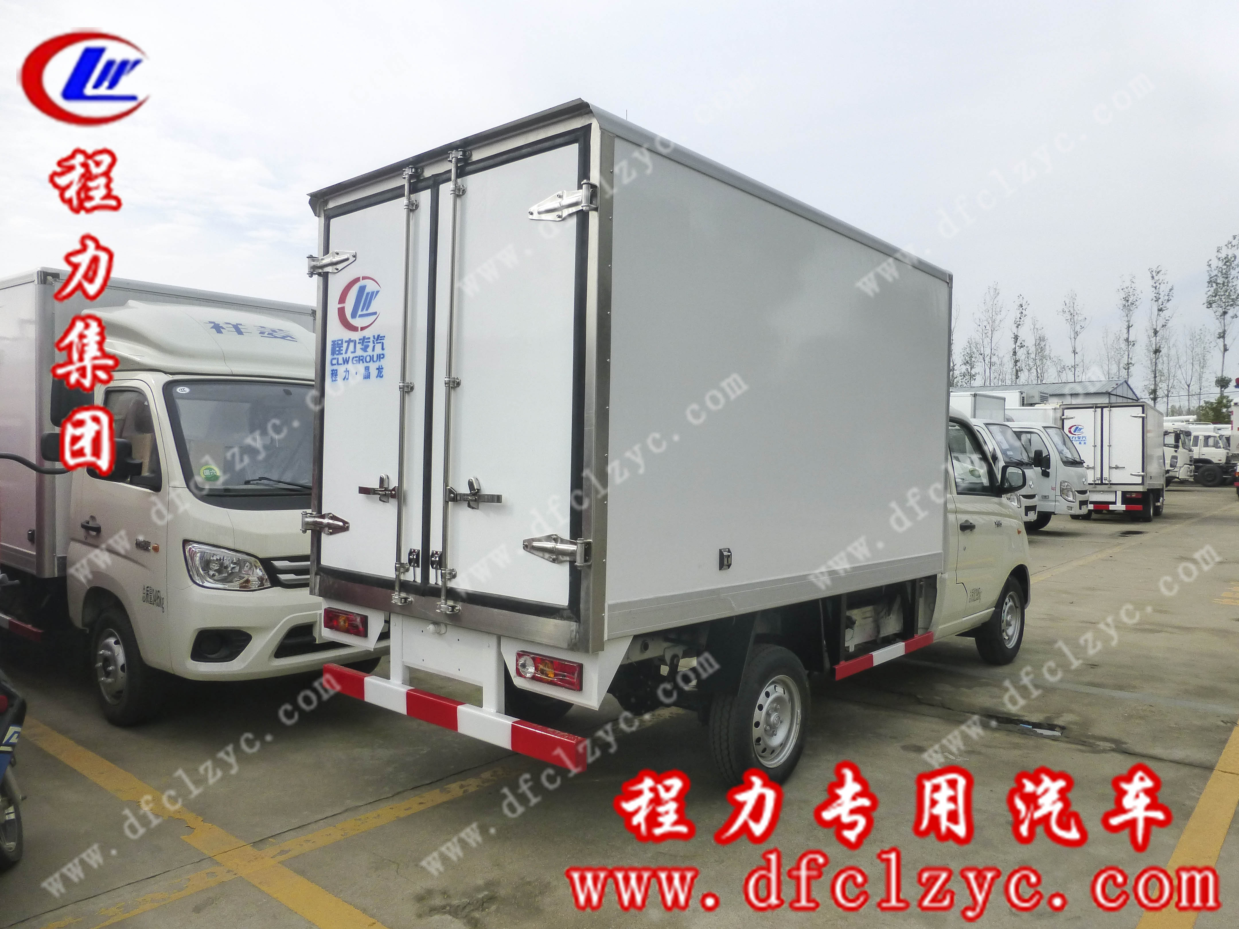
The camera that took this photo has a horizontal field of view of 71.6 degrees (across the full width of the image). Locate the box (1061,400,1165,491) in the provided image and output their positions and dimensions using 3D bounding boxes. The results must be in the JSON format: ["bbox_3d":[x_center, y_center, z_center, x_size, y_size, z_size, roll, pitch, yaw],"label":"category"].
[{"bbox_3d":[11.590,-0.370,20.130,1.700,1.880,3.100,1,1,38],"label":"box"}]

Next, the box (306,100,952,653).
[{"bbox_3d":[0.247,-0.263,4.338,1.730,1.740,2.970,1,0,41],"label":"box"}]

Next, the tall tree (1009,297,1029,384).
[{"bbox_3d":[34.900,-7.176,75.000,1.800,15.100,1.800,1,1,25],"label":"tall tree"}]

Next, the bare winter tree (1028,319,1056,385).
[{"bbox_3d":[35.412,-5.900,72.000,2.500,13.000,2.500,1,1,41],"label":"bare winter tree"}]

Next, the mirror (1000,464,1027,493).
[{"bbox_3d":[2.542,0.093,5.528,0.100,0.185,0.155,0,1,-39],"label":"mirror"}]

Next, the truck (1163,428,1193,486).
[{"bbox_3d":[23.450,-0.380,36.700,1.900,2.250,2.300,1,1,41],"label":"truck"}]

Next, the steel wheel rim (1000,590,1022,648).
[{"bbox_3d":[2.610,1.060,5.880,0.150,0.390,0.390,1,1,42],"label":"steel wheel rim"}]

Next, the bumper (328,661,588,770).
[{"bbox_3d":[-0.703,0.933,3.285,1.555,0.097,0.052,1,0,41],"label":"bumper"}]

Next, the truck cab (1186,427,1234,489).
[{"bbox_3d":[26.900,-0.317,38.900,2.000,2.500,2.350,1,1,41],"label":"truck cab"}]

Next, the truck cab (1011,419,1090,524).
[{"bbox_3d":[7.392,0.054,15.253,1.600,1.680,1.650,1,1,41],"label":"truck cab"}]

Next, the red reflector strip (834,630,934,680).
[{"bbox_3d":[1.380,0.977,4.431,0.035,0.064,1.170,1,1,41],"label":"red reflector strip"}]

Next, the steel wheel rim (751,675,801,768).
[{"bbox_3d":[0.636,1.095,3.700,0.150,0.390,0.390,1,1,41],"label":"steel wheel rim"}]

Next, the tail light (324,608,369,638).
[{"bbox_3d":[-1.164,0.672,3.670,0.315,0.092,0.045,2,0,42],"label":"tail light"}]

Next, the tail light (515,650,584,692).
[{"bbox_3d":[-0.230,0.672,2.803,0.287,0.088,0.045,1,0,41],"label":"tail light"}]

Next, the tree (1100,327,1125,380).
[{"bbox_3d":[48.800,-6.736,85.000,2.500,14.000,2.500,1,1,30],"label":"tree"}]

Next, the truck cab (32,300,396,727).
[{"bbox_3d":[-1.946,0.199,4.901,1.600,2.220,1.760,1,1,41],"label":"truck cab"}]

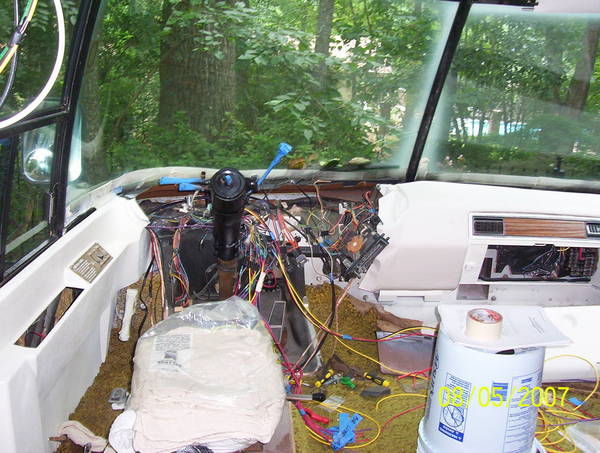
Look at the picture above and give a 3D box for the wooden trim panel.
[{"bbox_3d":[0.774,0.007,2.360,0.258,0.056,0.012,2,-3,-2],"label":"wooden trim panel"}]

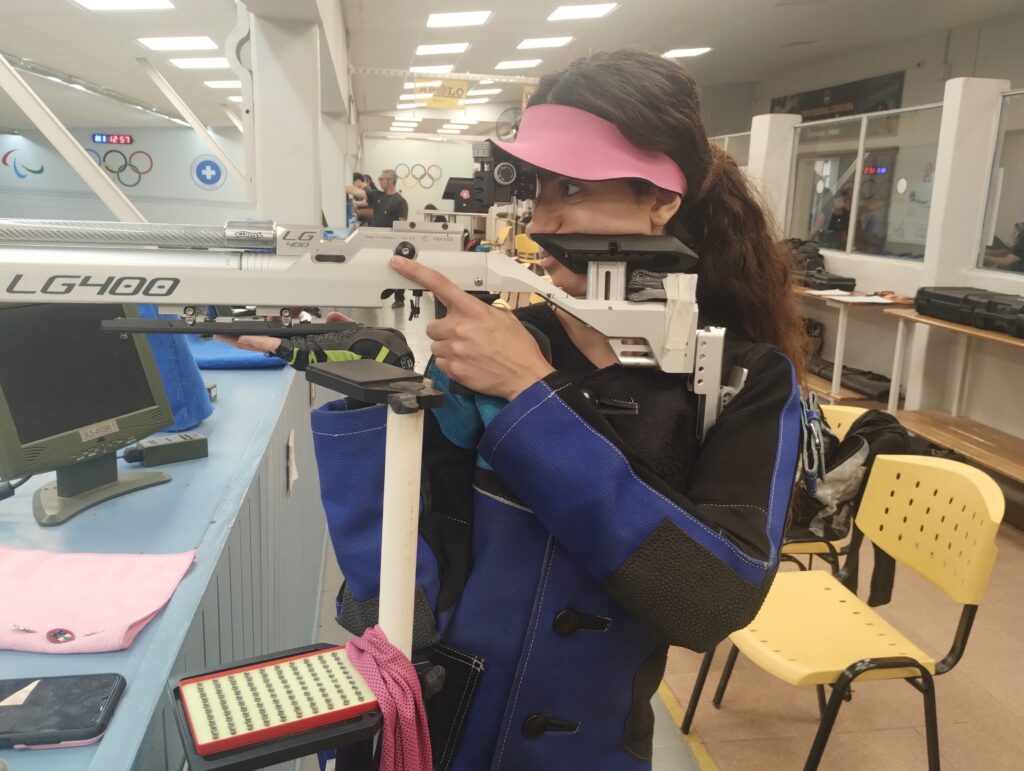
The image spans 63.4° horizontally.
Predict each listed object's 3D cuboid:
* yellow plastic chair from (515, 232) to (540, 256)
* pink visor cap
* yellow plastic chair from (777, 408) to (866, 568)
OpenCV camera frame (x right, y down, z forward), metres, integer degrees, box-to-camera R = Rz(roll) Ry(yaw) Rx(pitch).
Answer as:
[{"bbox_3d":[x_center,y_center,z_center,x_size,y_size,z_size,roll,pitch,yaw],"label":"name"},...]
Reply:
[{"bbox_3d":[0.173,-1.702,11.713,0.500,0.805,0.530,2,13,4],"label":"yellow plastic chair"},{"bbox_3d":[0.078,-0.253,0.890,0.215,0.090,0.175,7,20,-15],"label":"pink visor cap"},{"bbox_3d":[0.768,0.435,2.463,0.520,0.805,0.500,-1,13,-10],"label":"yellow plastic chair"}]

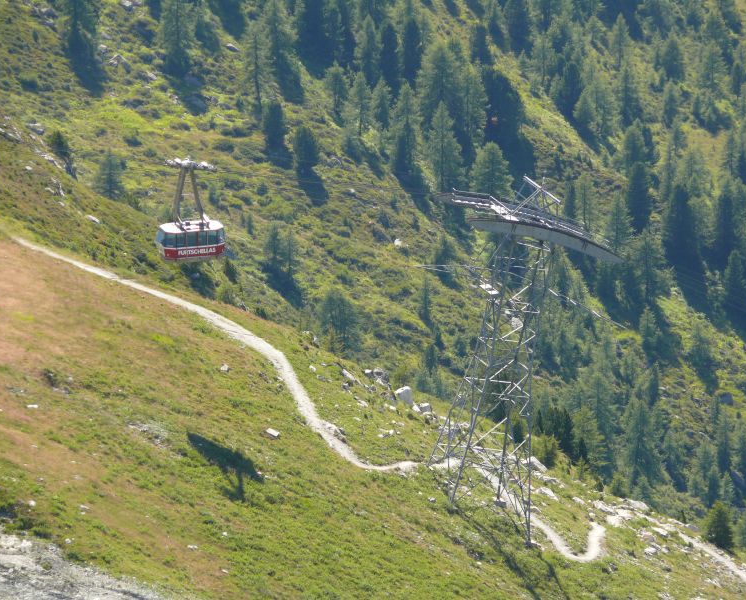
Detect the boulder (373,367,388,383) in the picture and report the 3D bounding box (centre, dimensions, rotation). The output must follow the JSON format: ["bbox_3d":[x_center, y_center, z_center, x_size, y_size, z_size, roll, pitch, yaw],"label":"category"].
[{"bbox_3d":[0.617,6.127,574.000,1.150,1.100,1.000,0,15,0],"label":"boulder"}]

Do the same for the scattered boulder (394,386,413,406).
[{"bbox_3d":[2.504,7.923,573.000,1.600,1.400,1.350,0,15,0],"label":"scattered boulder"}]

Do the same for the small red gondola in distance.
[{"bbox_3d":[-14.368,-7.342,551.000,5.200,8.100,2.450,-5,16,-19],"label":"small red gondola in distance"}]

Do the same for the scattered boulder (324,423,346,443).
[{"bbox_3d":[-3.062,10.536,555.000,1.700,1.250,1.350,0,15,0],"label":"scattered boulder"}]

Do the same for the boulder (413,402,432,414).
[{"bbox_3d":[4.064,8.908,573.000,1.400,0.800,1.150,0,15,0],"label":"boulder"}]

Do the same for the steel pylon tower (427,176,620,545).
[{"bbox_3d":[10.461,4.272,559.500,14.400,29.000,8.200,6,12,-22],"label":"steel pylon tower"}]

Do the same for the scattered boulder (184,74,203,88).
[{"bbox_3d":[-17.489,-21.288,680.000,1.900,1.050,1.500,0,15,0],"label":"scattered boulder"}]

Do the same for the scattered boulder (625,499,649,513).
[{"bbox_3d":[21.980,17.077,580.000,1.950,0.850,1.400,0,15,0],"label":"scattered boulder"}]

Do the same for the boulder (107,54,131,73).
[{"bbox_3d":[-24.698,-23.042,680.000,2.300,1.350,1.700,0,15,0],"label":"boulder"}]

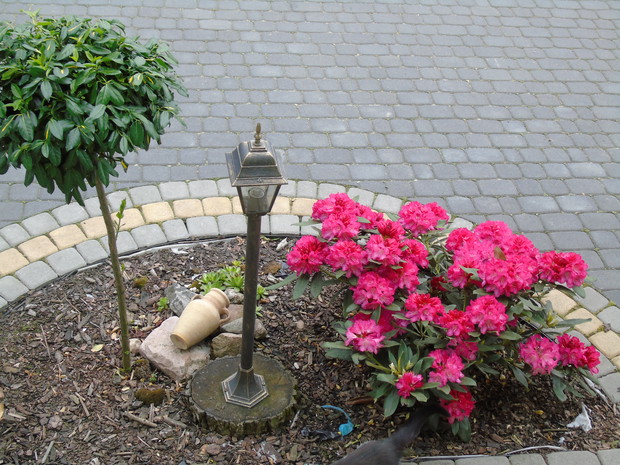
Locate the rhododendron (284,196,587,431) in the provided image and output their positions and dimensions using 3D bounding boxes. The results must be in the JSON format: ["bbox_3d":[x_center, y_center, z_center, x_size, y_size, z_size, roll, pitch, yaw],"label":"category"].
[{"bbox_3d":[0.422,0.277,2.673,0.980,0.600,0.800,6,42,0],"label":"rhododendron"}]

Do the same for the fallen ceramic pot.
[{"bbox_3d":[-0.372,0.297,2.791,0.149,0.125,0.221,32,55,15],"label":"fallen ceramic pot"}]

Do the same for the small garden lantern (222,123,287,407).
[{"bbox_3d":[-0.164,0.122,2.330,0.150,1.052,0.150,-3,43,-11],"label":"small garden lantern"}]

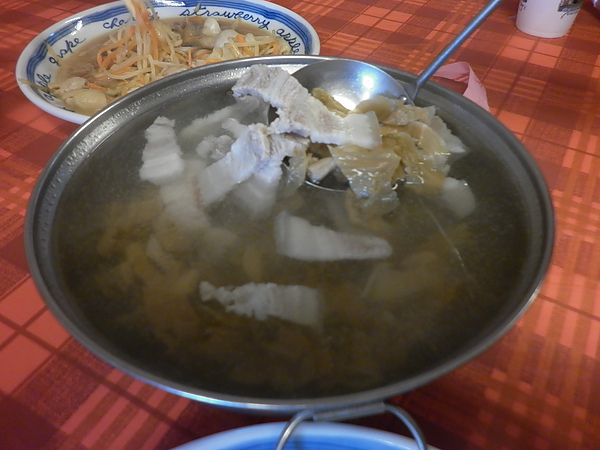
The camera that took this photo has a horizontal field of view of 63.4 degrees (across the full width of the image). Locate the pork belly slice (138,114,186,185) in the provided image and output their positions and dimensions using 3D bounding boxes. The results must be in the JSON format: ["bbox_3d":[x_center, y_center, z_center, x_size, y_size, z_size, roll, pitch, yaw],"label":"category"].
[{"bbox_3d":[-0.088,-0.050,0.310,0.026,0.009,0.060,-7,50,-7],"label":"pork belly slice"}]

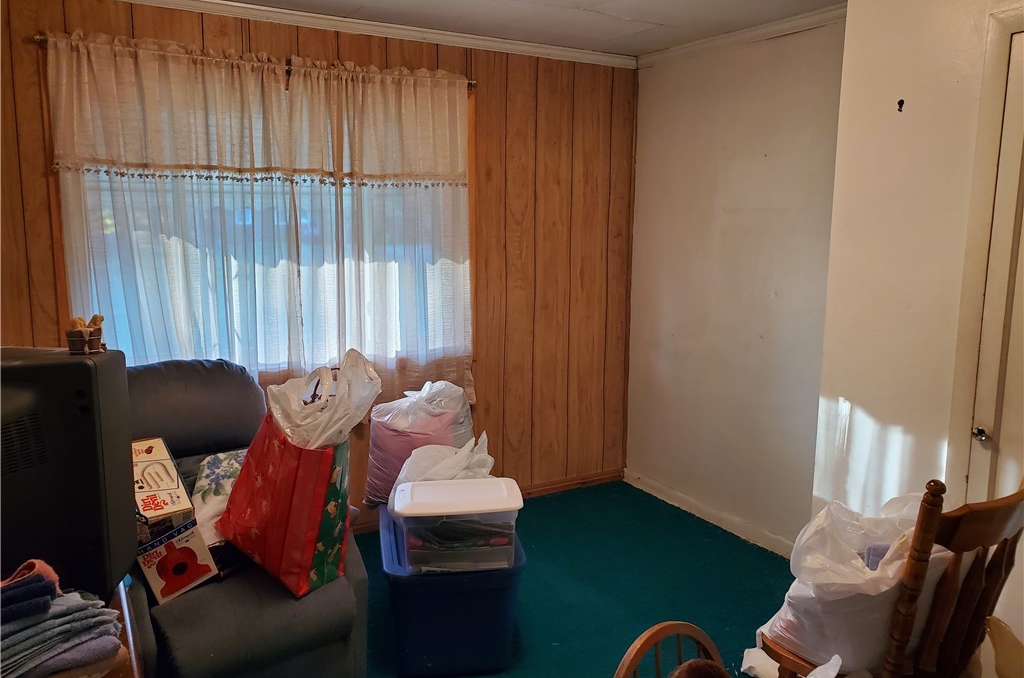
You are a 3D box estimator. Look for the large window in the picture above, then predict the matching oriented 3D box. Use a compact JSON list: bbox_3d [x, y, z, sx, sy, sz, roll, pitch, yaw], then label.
[{"bbox_3d":[-0.933,-0.418,3.344,1.750,1.500,0.100,-5,11,-30],"label":"large window"}]

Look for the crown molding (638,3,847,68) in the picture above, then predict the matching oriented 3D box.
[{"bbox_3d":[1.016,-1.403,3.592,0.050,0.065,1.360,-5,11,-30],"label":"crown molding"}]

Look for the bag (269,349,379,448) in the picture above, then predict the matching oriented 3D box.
[{"bbox_3d":[-0.614,0.210,2.544,0.300,0.290,0.260,6,11,33],"label":"bag"}]

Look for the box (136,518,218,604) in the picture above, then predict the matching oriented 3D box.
[{"bbox_3d":[-1.055,0.690,2.353,0.120,0.187,0.217,-26,-4,27],"label":"box"}]

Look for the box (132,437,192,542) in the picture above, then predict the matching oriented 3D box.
[{"bbox_3d":[-1.213,0.511,2.584,0.150,0.150,0.310,-8,48,-42],"label":"box"}]

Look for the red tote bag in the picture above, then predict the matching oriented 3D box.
[{"bbox_3d":[-0.694,0.496,2.437,0.370,0.420,0.180,19,10,32],"label":"red tote bag"}]

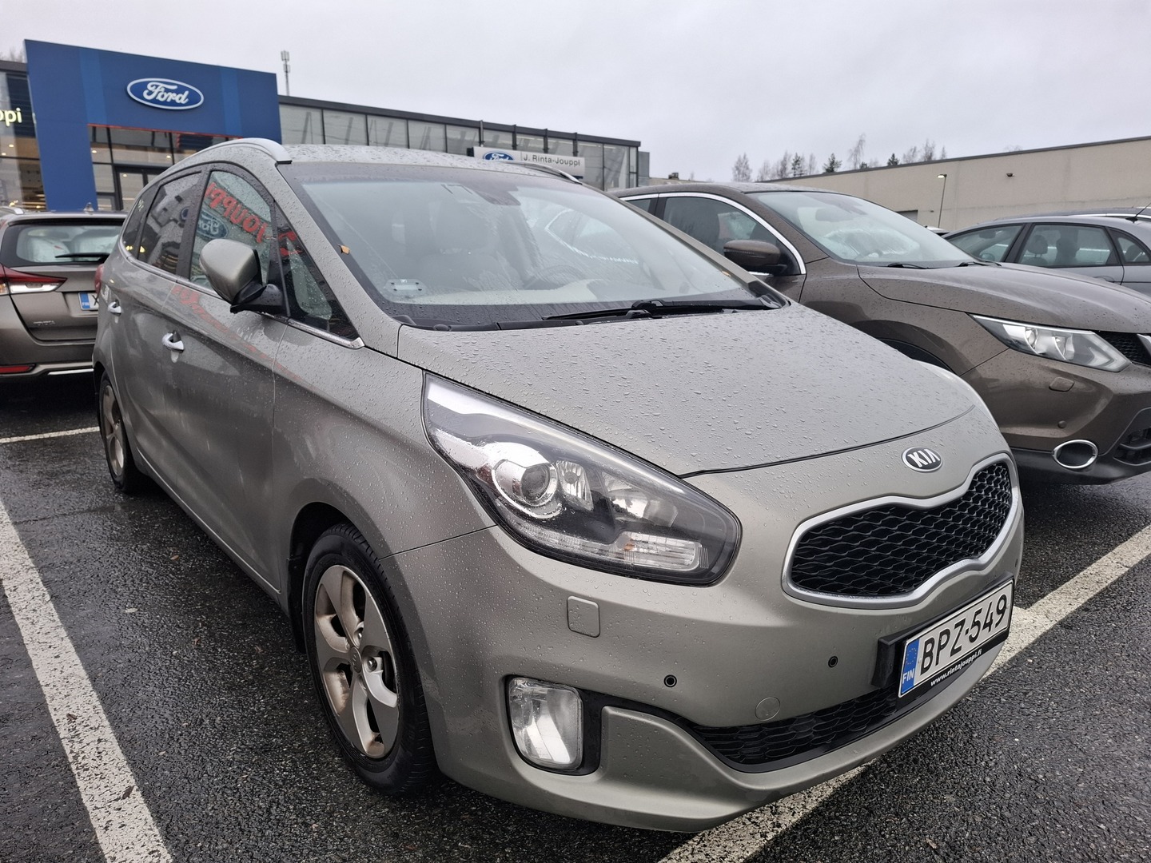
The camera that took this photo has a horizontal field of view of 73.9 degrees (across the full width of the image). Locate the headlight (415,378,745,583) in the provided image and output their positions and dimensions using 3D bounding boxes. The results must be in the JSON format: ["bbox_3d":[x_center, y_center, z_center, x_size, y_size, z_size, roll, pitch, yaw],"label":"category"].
[{"bbox_3d":[-0.038,0.079,1.328,0.330,0.300,0.550,-10,17,-39],"label":"headlight"}]

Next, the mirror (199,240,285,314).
[{"bbox_3d":[-0.789,-0.384,1.806,0.210,0.180,0.160,-10,17,-39],"label":"mirror"}]

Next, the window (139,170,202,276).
[{"bbox_3d":[-1.551,-0.788,2.916,0.090,0.370,0.700,12,2,-41],"label":"window"}]

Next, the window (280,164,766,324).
[{"bbox_3d":[-0.123,-0.611,2.371,1.340,0.150,1.100,-10,41,-39],"label":"window"}]

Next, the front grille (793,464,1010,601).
[{"bbox_3d":[0.704,0.185,1.504,0.870,0.185,0.100,-10,7,-39],"label":"front grille"}]

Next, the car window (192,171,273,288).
[{"bbox_3d":[-1.013,-0.609,2.281,0.090,0.400,0.830,12,2,-41],"label":"car window"}]

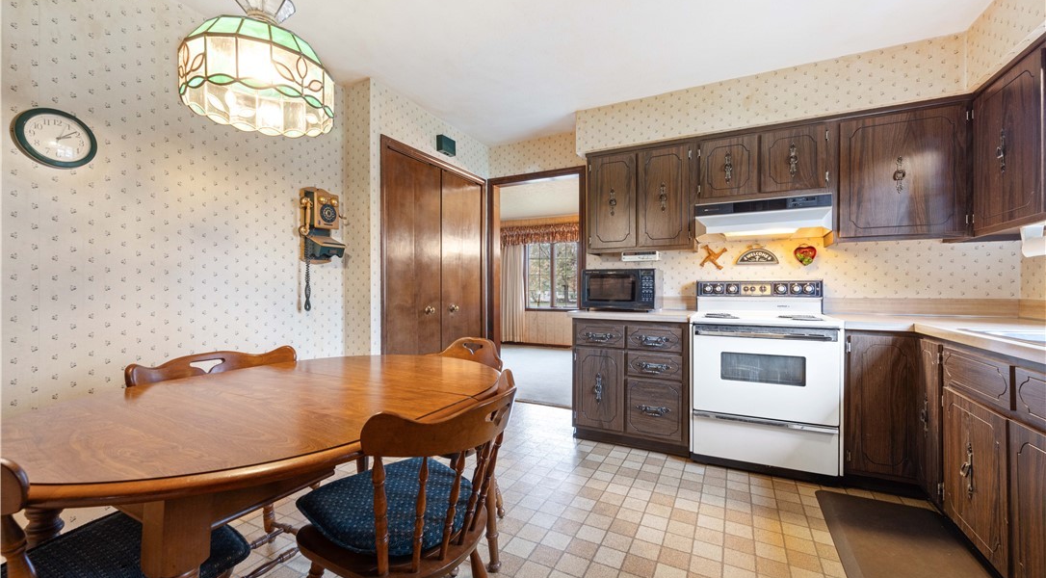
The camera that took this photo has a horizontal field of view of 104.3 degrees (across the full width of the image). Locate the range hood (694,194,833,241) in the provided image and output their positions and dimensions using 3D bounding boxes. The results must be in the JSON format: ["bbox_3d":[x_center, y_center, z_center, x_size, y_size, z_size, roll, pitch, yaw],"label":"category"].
[{"bbox_3d":[1.584,-0.459,2.740,0.760,0.230,0.335,0,1,28],"label":"range hood"}]

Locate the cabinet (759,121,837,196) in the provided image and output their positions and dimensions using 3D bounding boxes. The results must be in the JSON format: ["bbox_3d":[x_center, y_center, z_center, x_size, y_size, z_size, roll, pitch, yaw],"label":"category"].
[{"bbox_3d":[1.758,-0.802,2.647,0.387,0.440,0.330,0,1,28],"label":"cabinet"}]

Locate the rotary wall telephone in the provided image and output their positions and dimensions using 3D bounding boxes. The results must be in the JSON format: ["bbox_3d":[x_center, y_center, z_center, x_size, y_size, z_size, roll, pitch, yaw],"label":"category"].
[{"bbox_3d":[-1.209,-0.247,2.469,0.175,0.730,0.280,0,1,28],"label":"rotary wall telephone"}]

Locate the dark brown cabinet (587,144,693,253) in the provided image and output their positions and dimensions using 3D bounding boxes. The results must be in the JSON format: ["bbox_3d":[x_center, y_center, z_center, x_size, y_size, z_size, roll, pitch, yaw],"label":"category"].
[{"bbox_3d":[0.905,-0.648,3.093,0.765,0.760,0.330,0,1,28],"label":"dark brown cabinet"}]

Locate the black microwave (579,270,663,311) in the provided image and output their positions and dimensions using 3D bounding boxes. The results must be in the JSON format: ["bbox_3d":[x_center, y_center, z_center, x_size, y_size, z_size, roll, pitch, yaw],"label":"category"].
[{"bbox_3d":[0.761,0.012,3.088,0.523,0.302,0.380,0,1,28],"label":"black microwave"}]

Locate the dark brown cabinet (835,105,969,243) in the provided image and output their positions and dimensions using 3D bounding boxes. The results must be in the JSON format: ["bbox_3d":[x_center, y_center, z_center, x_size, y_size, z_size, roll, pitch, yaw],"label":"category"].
[{"bbox_3d":[2.182,-0.647,2.428,0.568,0.760,0.330,0,1,28],"label":"dark brown cabinet"}]

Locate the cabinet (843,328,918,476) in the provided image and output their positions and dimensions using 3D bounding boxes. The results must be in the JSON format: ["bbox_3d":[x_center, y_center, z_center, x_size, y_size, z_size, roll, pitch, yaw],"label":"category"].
[{"bbox_3d":[1.996,0.607,2.375,0.302,0.805,0.610,0,1,28],"label":"cabinet"}]

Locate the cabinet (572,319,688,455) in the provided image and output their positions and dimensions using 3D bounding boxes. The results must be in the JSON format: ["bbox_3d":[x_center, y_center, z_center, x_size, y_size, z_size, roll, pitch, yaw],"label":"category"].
[{"bbox_3d":[0.834,0.637,2.980,0.772,0.865,0.620,0,1,28],"label":"cabinet"}]

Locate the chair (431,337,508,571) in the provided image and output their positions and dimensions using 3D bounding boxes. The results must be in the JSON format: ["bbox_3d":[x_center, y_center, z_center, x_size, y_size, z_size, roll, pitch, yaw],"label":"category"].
[{"bbox_3d":[-0.349,0.674,1.923,0.515,0.830,0.530,0,1,28],"label":"chair"}]

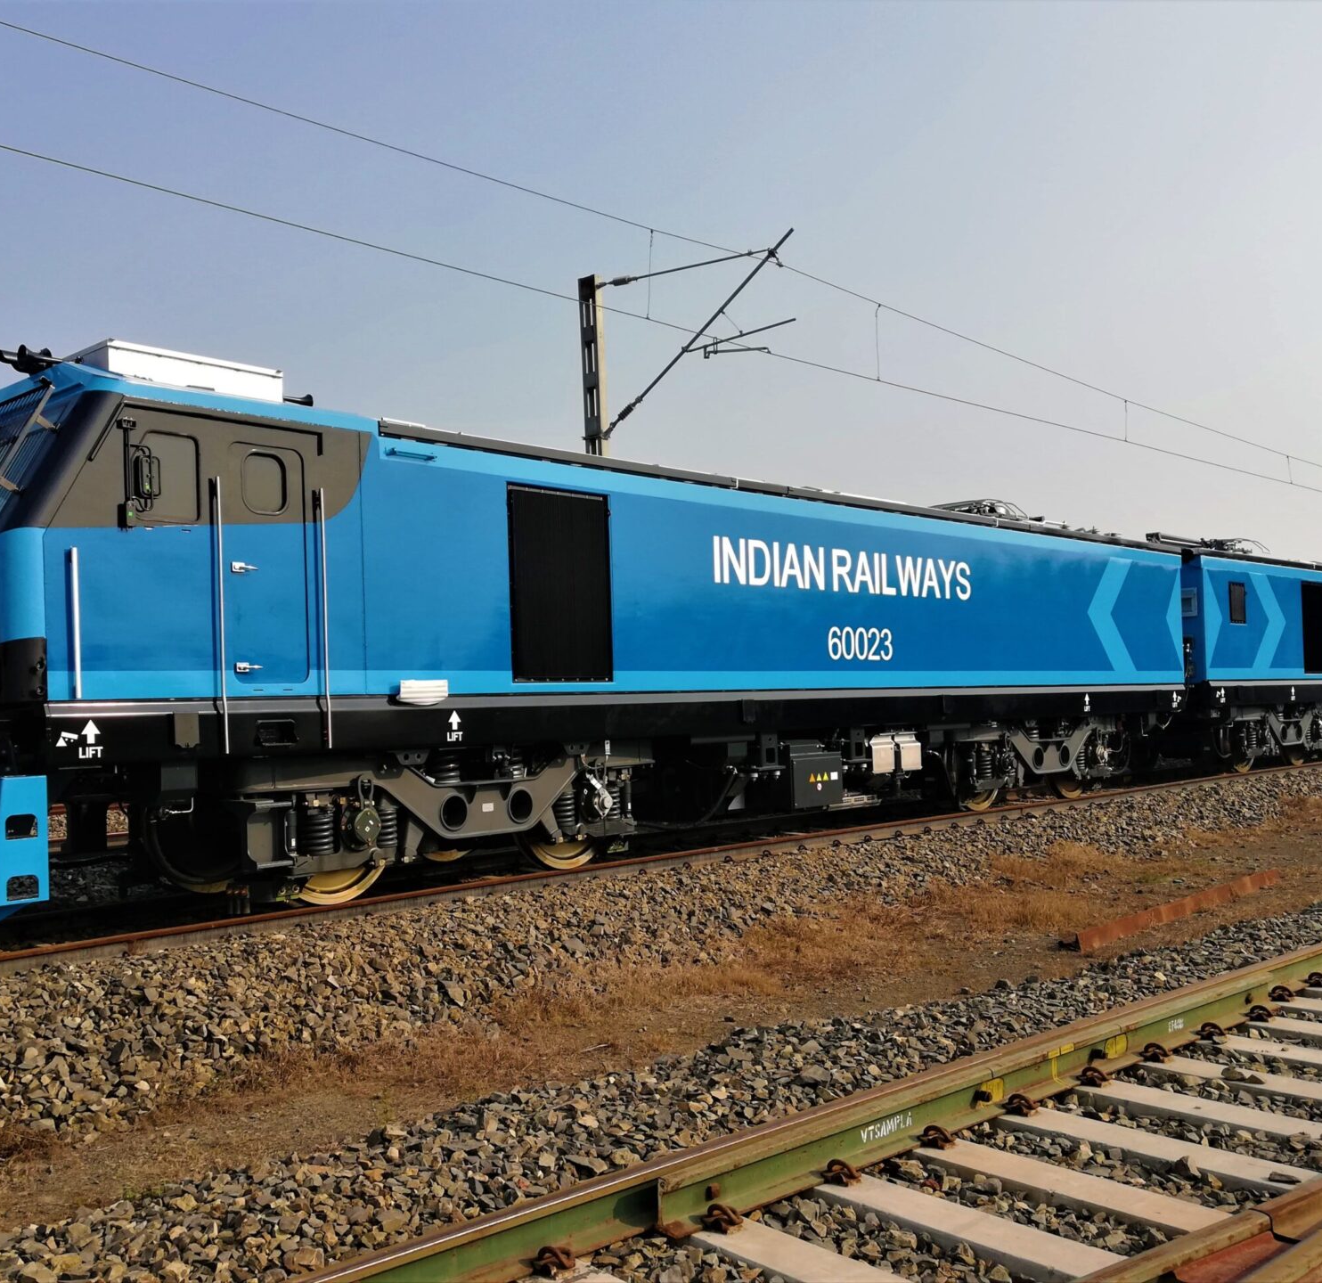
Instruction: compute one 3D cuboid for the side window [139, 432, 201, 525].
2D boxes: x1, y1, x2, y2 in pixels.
[{"bbox_3d":[-3.564,-1.178,9.642,0.060,0.656,0.469,-4,-4,45],"label":"side window"}]

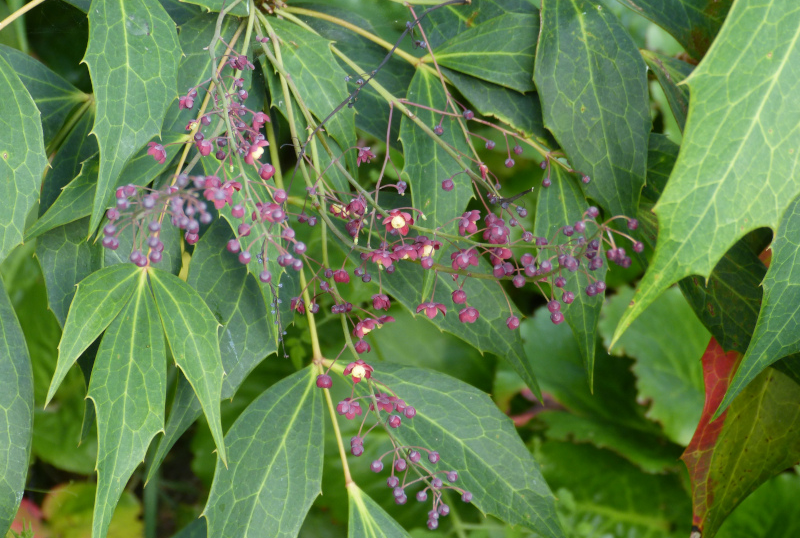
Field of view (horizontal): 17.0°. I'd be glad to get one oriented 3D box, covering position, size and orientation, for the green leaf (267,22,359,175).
[{"bbox_3d":[-0.030,-0.068,1.030,0.025,0.073,0.015,-29,-8,2],"label":"green leaf"}]

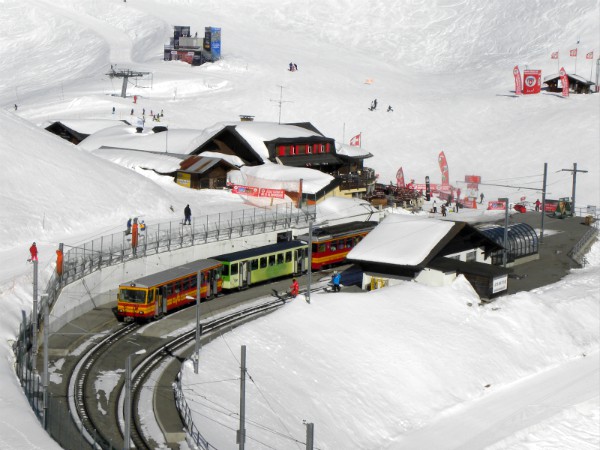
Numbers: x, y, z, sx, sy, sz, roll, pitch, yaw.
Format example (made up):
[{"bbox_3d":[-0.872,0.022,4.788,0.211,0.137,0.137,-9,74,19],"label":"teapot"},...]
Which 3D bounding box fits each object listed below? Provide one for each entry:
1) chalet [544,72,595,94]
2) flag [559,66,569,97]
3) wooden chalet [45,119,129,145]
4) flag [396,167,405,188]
[{"bbox_3d":[52.131,-27.320,251.000,9.000,3.900,7.000,4,7,22],"label":"chalet"},{"bbox_3d":[48.332,-26.180,238.000,1.400,5.400,0.250,1,7,0],"label":"flag"},{"bbox_3d":[-30.118,-12.805,186.000,9.300,5.000,14.800,7,9,35],"label":"wooden chalet"},{"bbox_3d":[14.330,-6.475,185.000,1.100,3.600,0.200,2,7,5],"label":"flag"}]

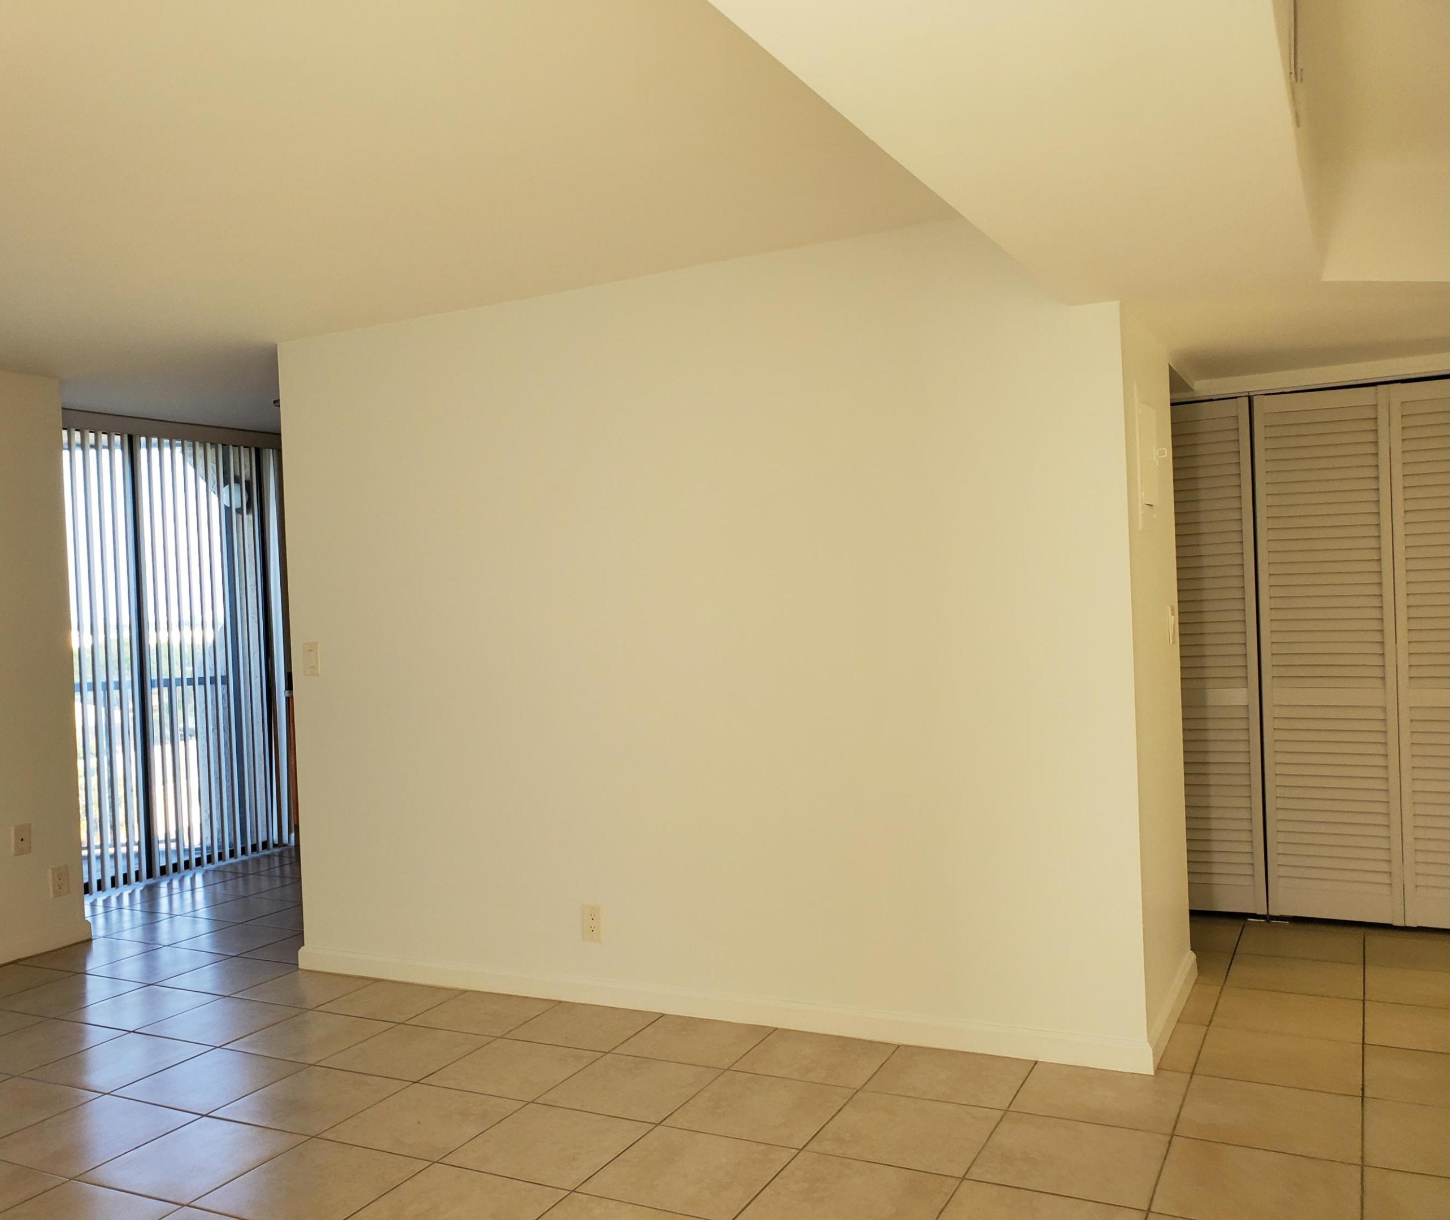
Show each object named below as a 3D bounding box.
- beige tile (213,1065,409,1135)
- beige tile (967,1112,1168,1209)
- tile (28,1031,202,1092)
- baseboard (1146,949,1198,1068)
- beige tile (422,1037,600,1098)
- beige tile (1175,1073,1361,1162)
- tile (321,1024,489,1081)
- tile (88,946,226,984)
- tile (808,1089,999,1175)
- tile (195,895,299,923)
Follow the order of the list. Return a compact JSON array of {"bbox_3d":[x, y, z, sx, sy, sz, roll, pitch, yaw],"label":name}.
[{"bbox_3d":[-1.179,1.401,3.493,0.407,0.011,0.395,-2,0,27],"label":"beige tile"},{"bbox_3d":[0.815,1.291,2.873,0.400,0.010,0.392,-2,0,27],"label":"beige tile"},{"bbox_3d":[-1.895,1.421,3.829,0.402,0.012,0.402,-2,0,27],"label":"tile"},{"bbox_3d":[1.404,1.234,3.808,0.015,0.088,0.946,-2,0,28],"label":"baseboard"},{"bbox_3d":[-0.625,1.363,3.630,0.402,0.012,0.402,-2,0,27],"label":"beige tile"},{"bbox_3d":[1.372,1.274,3.061,0.402,0.012,0.402,-2,0,27],"label":"beige tile"},{"bbox_3d":[-0.989,1.379,3.814,0.402,0.012,0.402,-2,0,27],"label":"tile"},{"bbox_3d":[-2.255,1.420,4.872,0.403,0.010,0.403,-2,0,27],"label":"tile"},{"bbox_3d":[0.462,1.324,3.096,0.403,0.010,0.403,-2,0,27],"label":"tile"},{"bbox_3d":[-2.296,1.436,5.843,0.407,0.011,0.395,-2,0,27],"label":"tile"}]

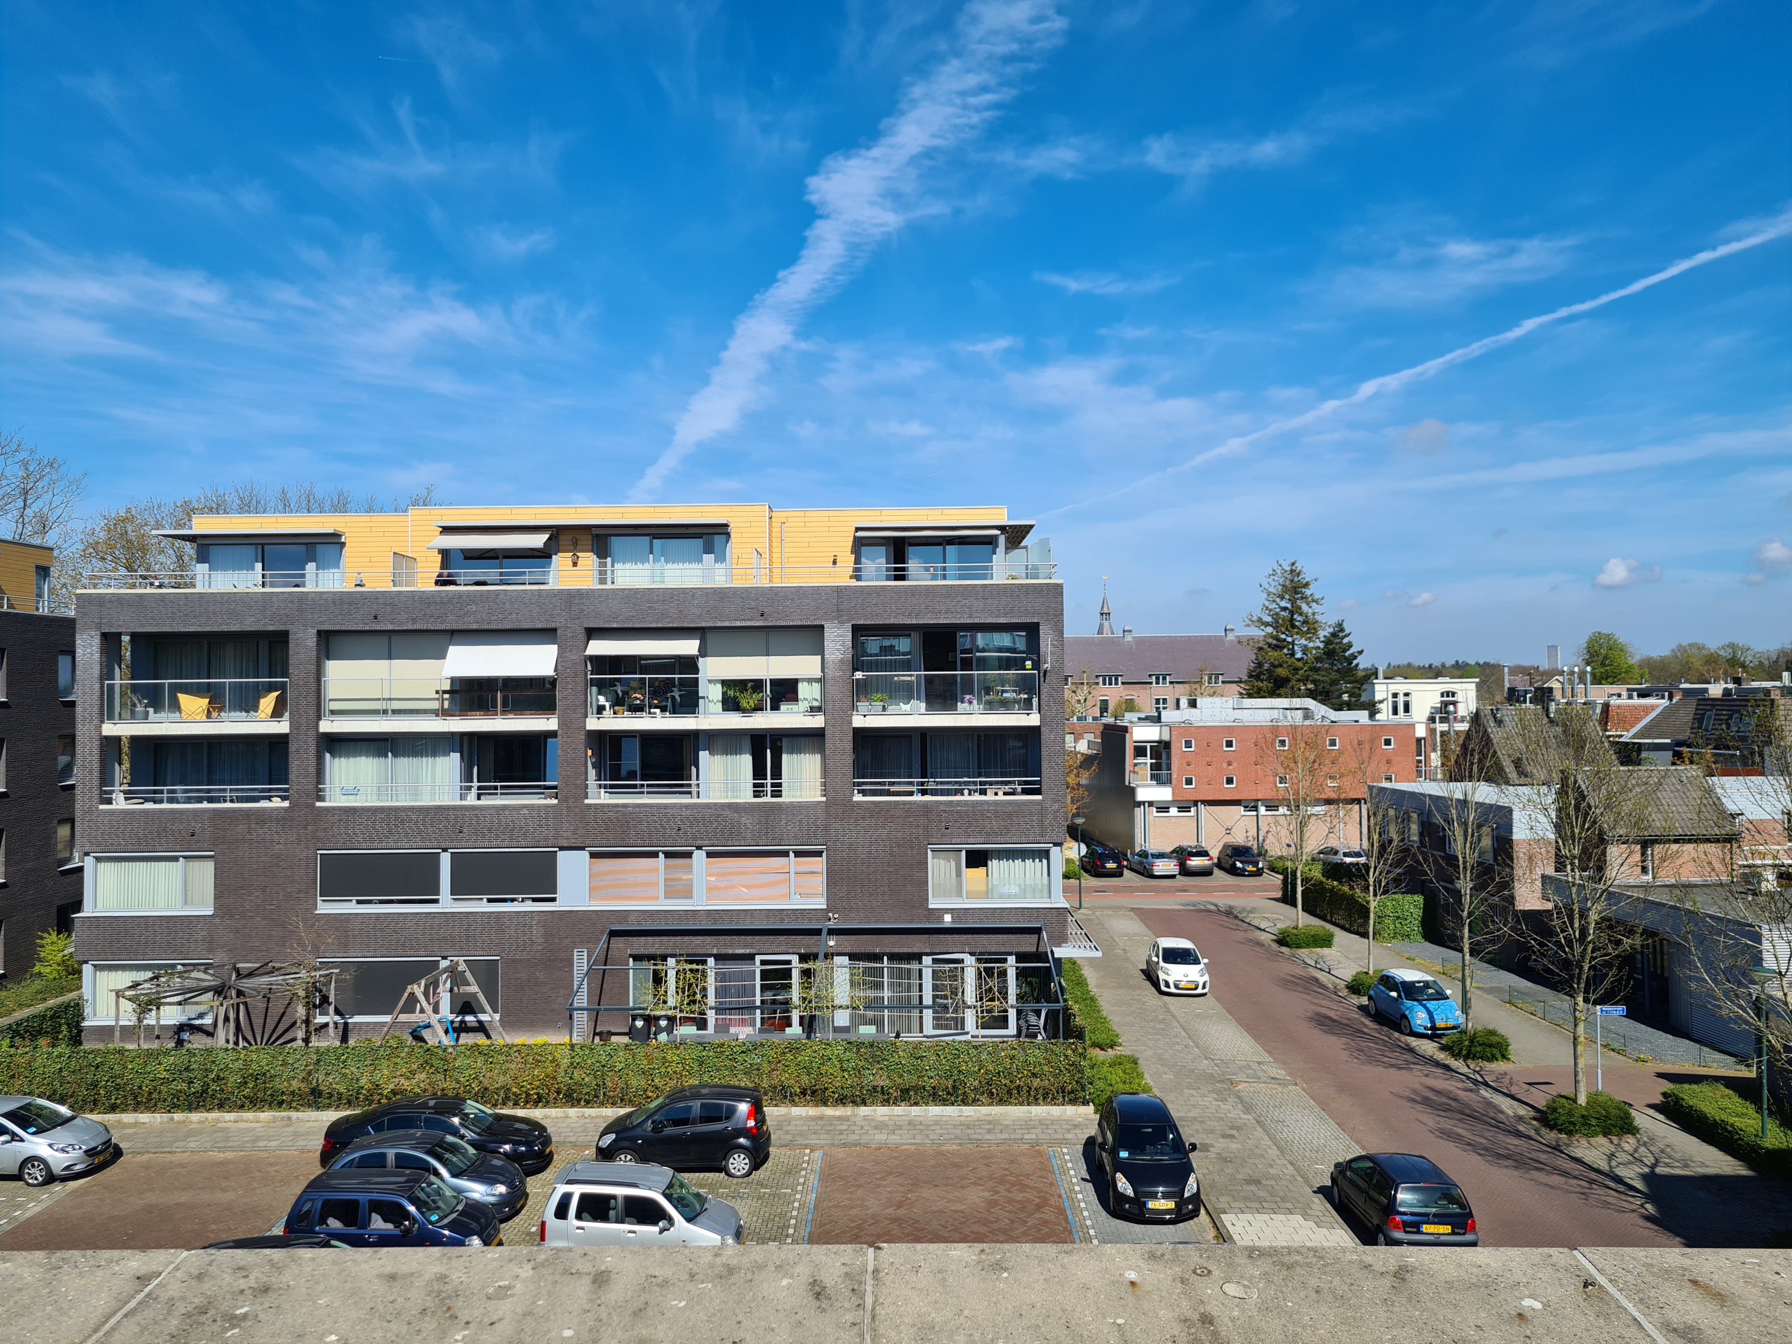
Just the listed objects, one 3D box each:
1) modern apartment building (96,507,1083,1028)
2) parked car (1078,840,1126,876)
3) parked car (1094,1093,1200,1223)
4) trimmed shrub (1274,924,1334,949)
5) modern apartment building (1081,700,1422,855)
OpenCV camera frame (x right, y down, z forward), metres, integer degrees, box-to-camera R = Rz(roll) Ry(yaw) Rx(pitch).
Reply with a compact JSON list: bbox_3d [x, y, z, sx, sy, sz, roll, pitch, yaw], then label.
[{"bbox_3d":[-9.163,2.883,46.044,28.380,16.010,15.000,-1,-1,1],"label":"modern apartment building"},{"bbox_3d":[11.172,10.177,72.863,1.760,1.530,4.200,-1,-1,-2],"label":"parked car"},{"bbox_3d":[5.043,9.695,27.136,1.680,1.590,3.720,-1,-1,1],"label":"parked car"},{"bbox_3d":[16.626,10.750,54.649,2.340,0.620,1.800,-1,-1,1],"label":"trimmed shrub"},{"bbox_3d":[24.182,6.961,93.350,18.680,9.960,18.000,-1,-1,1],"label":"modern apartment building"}]

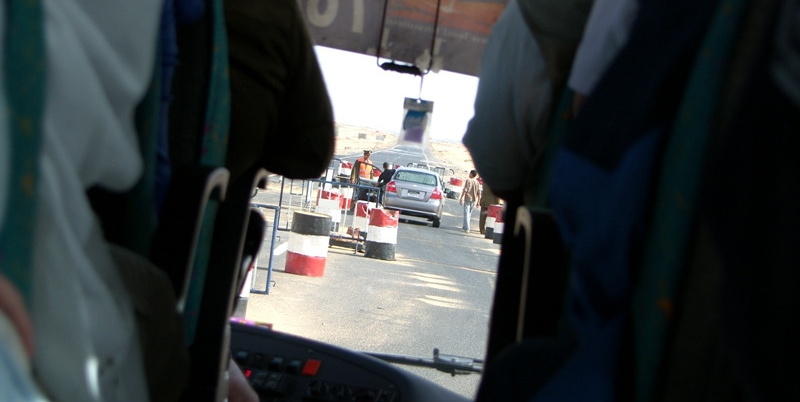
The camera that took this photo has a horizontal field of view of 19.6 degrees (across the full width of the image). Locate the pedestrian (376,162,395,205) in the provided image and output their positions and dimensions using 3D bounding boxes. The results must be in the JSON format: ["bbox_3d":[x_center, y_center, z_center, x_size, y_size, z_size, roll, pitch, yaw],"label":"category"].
[{"bbox_3d":[-0.415,-0.263,64.000,0.530,1.660,0.400,6,1,-20],"label":"pedestrian"}]

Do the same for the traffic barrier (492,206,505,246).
[{"bbox_3d":[2.750,0.677,59.500,0.590,0.880,0.590,7,1,0],"label":"traffic barrier"}]

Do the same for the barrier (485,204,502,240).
[{"bbox_3d":[2.602,0.573,61.000,0.590,0.880,0.590,7,1,0],"label":"barrier"}]

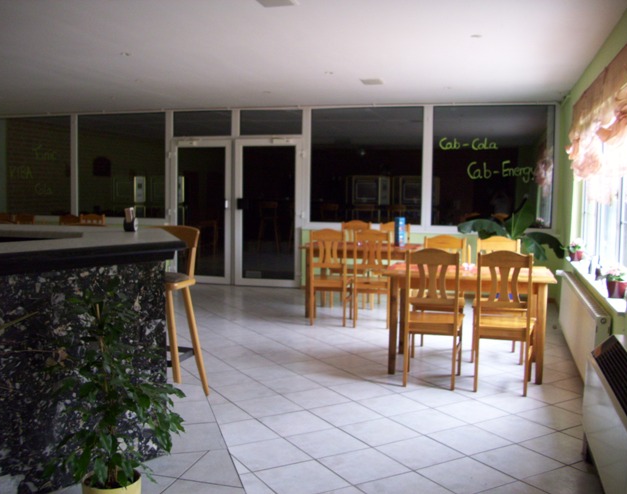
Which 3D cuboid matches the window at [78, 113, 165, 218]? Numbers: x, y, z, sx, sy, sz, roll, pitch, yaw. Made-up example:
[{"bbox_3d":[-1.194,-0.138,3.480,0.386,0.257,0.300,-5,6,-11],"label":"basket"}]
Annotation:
[{"bbox_3d":[-2.842,-1.185,9.491,1.458,1.520,0.082,2,5,15],"label":"window"}]

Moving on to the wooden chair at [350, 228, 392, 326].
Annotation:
[{"bbox_3d":[0.588,0.301,6.348,0.420,0.955,0.500,1,5,10],"label":"wooden chair"}]

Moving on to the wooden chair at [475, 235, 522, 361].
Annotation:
[{"bbox_3d":[1.483,0.412,5.210,0.428,0.959,0.500,2,5,16],"label":"wooden chair"}]

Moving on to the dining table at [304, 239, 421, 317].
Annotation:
[{"bbox_3d":[0.523,0.371,6.913,1.178,0.750,0.755,2,5,16],"label":"dining table"}]

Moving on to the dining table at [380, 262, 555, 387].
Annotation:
[{"bbox_3d":[1.153,0.543,4.826,1.178,0.750,0.755,2,5,16],"label":"dining table"}]

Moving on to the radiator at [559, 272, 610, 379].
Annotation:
[{"bbox_3d":[1.927,0.546,4.651,0.102,0.479,2.162,2,5,16],"label":"radiator"}]

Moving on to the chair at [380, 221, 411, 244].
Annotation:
[{"bbox_3d":[0.896,0.216,7.411,0.420,0.955,0.500,2,5,11],"label":"chair"}]

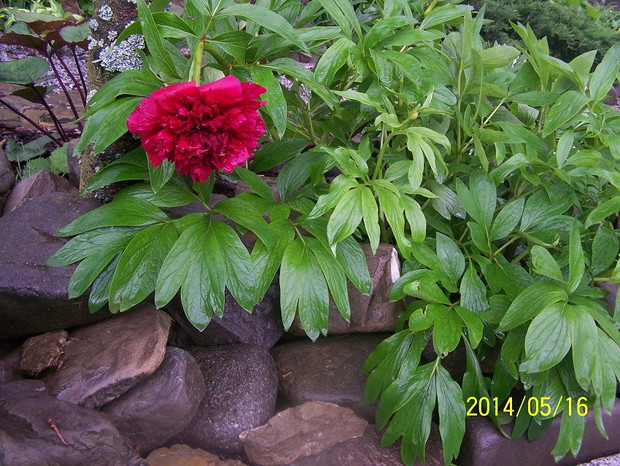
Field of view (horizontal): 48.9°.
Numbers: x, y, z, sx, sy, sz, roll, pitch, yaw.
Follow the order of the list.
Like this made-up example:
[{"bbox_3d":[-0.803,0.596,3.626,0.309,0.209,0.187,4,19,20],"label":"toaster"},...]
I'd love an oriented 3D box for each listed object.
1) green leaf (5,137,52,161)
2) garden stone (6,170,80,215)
[{"bbox_3d":[-0.539,-0.160,1.300,0.075,0.022,0.085,-15,34,-32],"label":"green leaf"},{"bbox_3d":[-0.424,-0.063,1.080,0.115,0.075,0.085,-5,26,-11],"label":"garden stone"}]

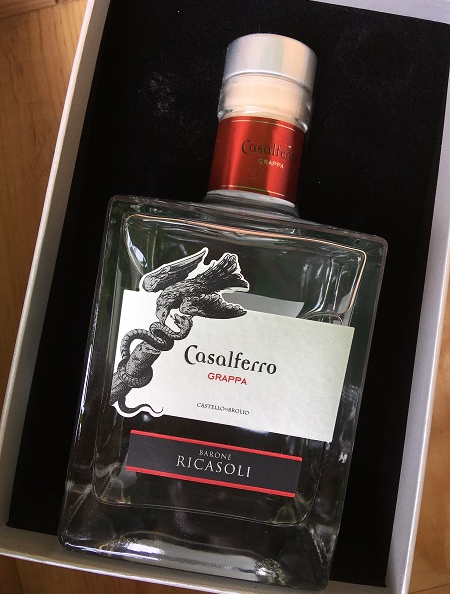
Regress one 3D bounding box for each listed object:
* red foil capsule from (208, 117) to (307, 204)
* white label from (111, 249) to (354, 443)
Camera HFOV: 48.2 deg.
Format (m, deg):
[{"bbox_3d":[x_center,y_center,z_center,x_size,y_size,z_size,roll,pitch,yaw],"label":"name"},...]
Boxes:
[{"bbox_3d":[0.013,-0.053,0.201,0.035,0.035,0.027,8,94,-17],"label":"red foil capsule"},{"bbox_3d":[0.003,0.017,0.176,0.082,0.002,0.064,9,94,0],"label":"white label"}]

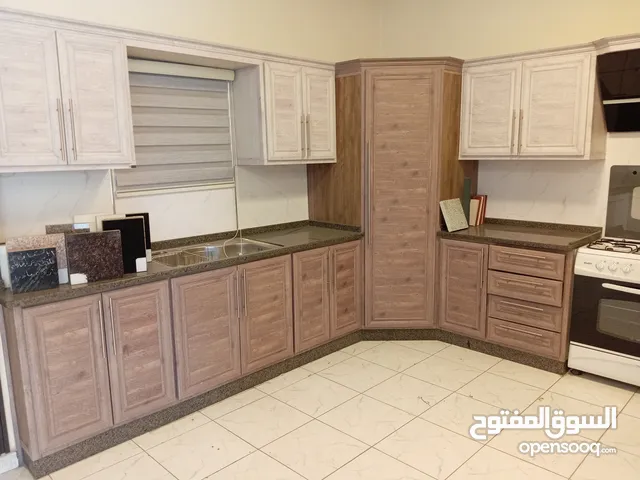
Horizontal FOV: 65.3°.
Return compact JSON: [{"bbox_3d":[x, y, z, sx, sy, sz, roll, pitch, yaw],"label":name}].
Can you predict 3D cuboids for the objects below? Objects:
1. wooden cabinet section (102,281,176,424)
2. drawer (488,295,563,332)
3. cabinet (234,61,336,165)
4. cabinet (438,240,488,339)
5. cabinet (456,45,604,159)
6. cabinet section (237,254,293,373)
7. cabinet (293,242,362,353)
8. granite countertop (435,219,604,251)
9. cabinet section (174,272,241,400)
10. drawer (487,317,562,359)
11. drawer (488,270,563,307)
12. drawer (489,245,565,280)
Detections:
[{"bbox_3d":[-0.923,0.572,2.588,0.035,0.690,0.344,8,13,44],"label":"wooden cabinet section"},{"bbox_3d":[1.530,0.460,3.527,0.504,0.164,0.460,8,13,44],"label":"drawer"},{"bbox_3d":[-0.239,-0.892,3.648,0.321,0.659,0.690,8,13,44],"label":"cabinet"},{"bbox_3d":[1.256,0.319,3.870,0.388,0.690,0.590,8,13,44],"label":"cabinet"},{"bbox_3d":[1.512,-0.909,3.575,0.924,0.659,0.322,8,13,44],"label":"cabinet"},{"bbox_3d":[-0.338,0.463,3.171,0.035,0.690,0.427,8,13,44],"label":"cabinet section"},{"bbox_3d":[-0.136,0.360,3.761,0.574,0.690,0.698,8,13,44],"label":"cabinet"},{"bbox_3d":[1.429,-0.047,3.614,0.914,0.110,0.608,8,13,44],"label":"granite countertop"},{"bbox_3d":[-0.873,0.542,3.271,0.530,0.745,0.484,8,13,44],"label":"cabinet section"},{"bbox_3d":[1.533,0.630,3.555,0.504,0.164,0.460,8,13,44],"label":"drawer"},{"bbox_3d":[1.528,0.289,3.498,0.504,0.164,0.460,8,13,44],"label":"drawer"},{"bbox_3d":[1.525,0.119,3.469,0.504,0.164,0.460,8,13,44],"label":"drawer"}]

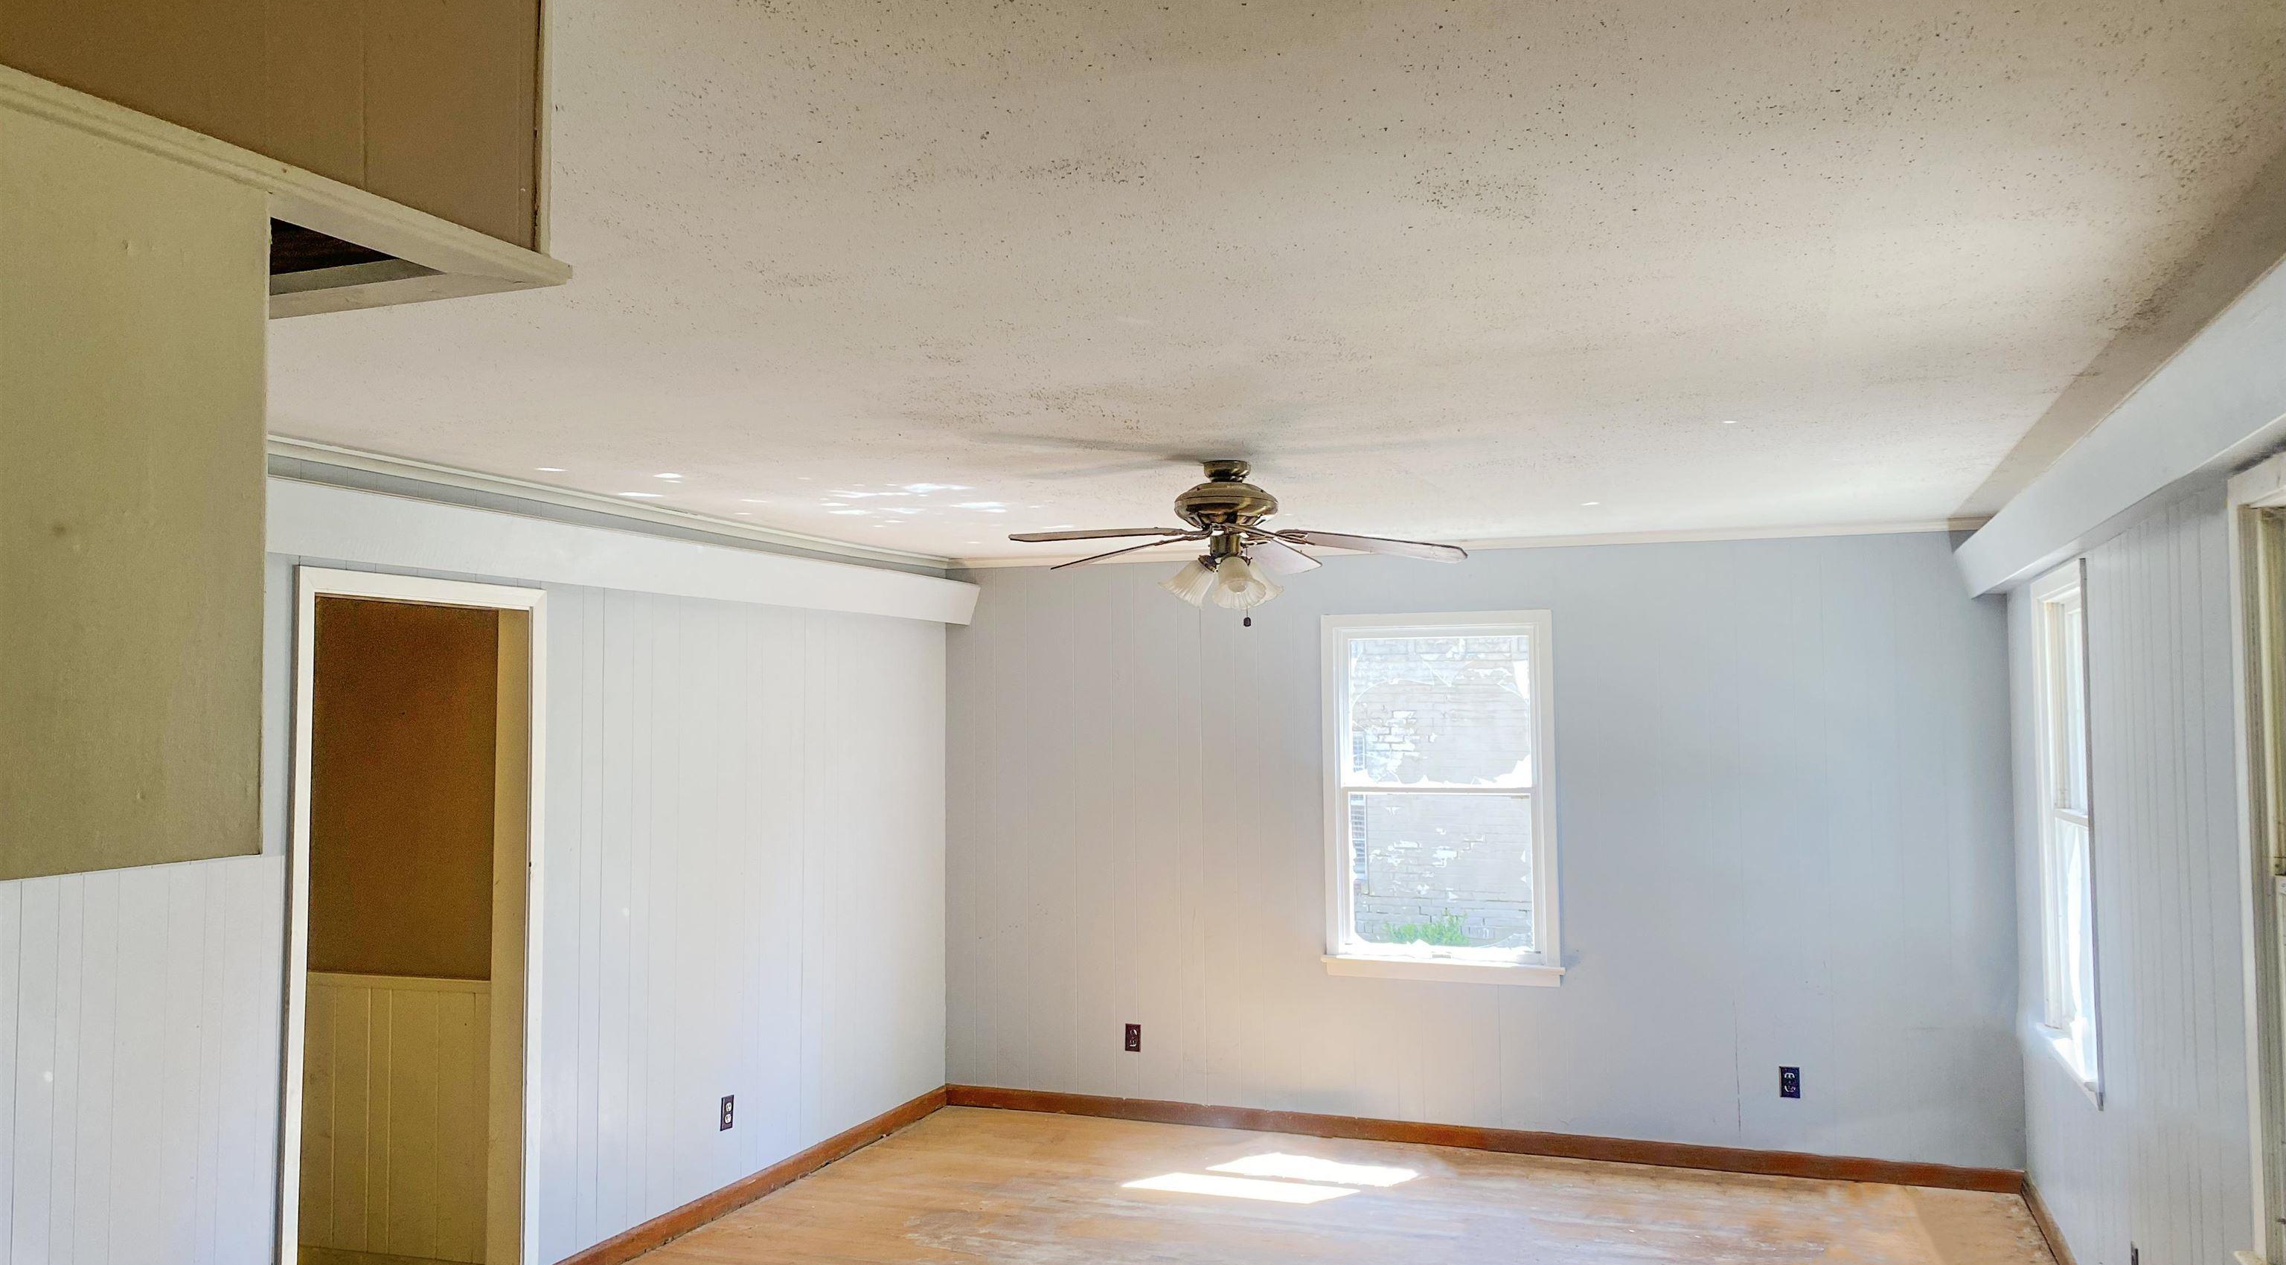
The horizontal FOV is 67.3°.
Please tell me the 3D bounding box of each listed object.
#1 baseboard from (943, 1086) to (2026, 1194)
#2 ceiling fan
[{"bbox_3d":[1.140,2.018,6.910,4.310,0.090,0.020,-1,-3,21],"label":"baseboard"},{"bbox_3d":[0.234,-0.270,4.849,1.290,0.430,1.290,-1,-3,21],"label":"ceiling fan"}]

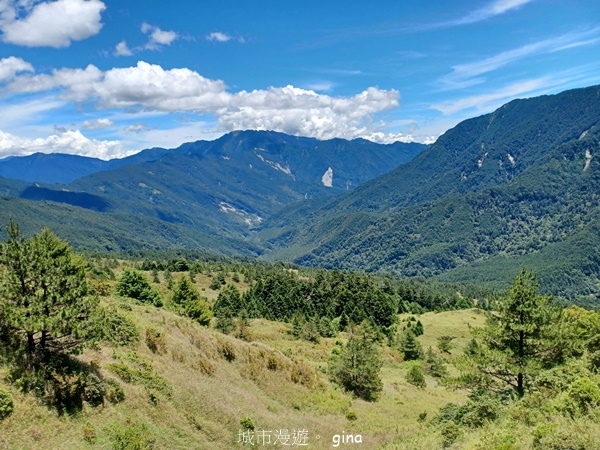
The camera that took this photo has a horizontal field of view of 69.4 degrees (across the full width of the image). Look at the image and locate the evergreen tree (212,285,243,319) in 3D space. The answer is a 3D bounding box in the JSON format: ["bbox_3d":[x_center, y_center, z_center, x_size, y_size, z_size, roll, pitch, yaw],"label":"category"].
[{"bbox_3d":[-11.378,12.156,68.000,4.570,5.540,4.430,0,6,0],"label":"evergreen tree"}]

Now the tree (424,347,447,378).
[{"bbox_3d":[12.196,12.376,39.000,1.920,2.820,1.860,0,6,0],"label":"tree"}]

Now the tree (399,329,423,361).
[{"bbox_3d":[11.731,12.686,46.000,2.470,3.330,2.400,0,6,0],"label":"tree"}]

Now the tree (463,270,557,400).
[{"bbox_3d":[11.174,5.706,23.000,4.740,6.660,4.590,0,6,0],"label":"tree"}]

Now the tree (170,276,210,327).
[{"bbox_3d":[-14.405,10.063,57.000,5.100,6.450,4.950,0,6,0],"label":"tree"}]

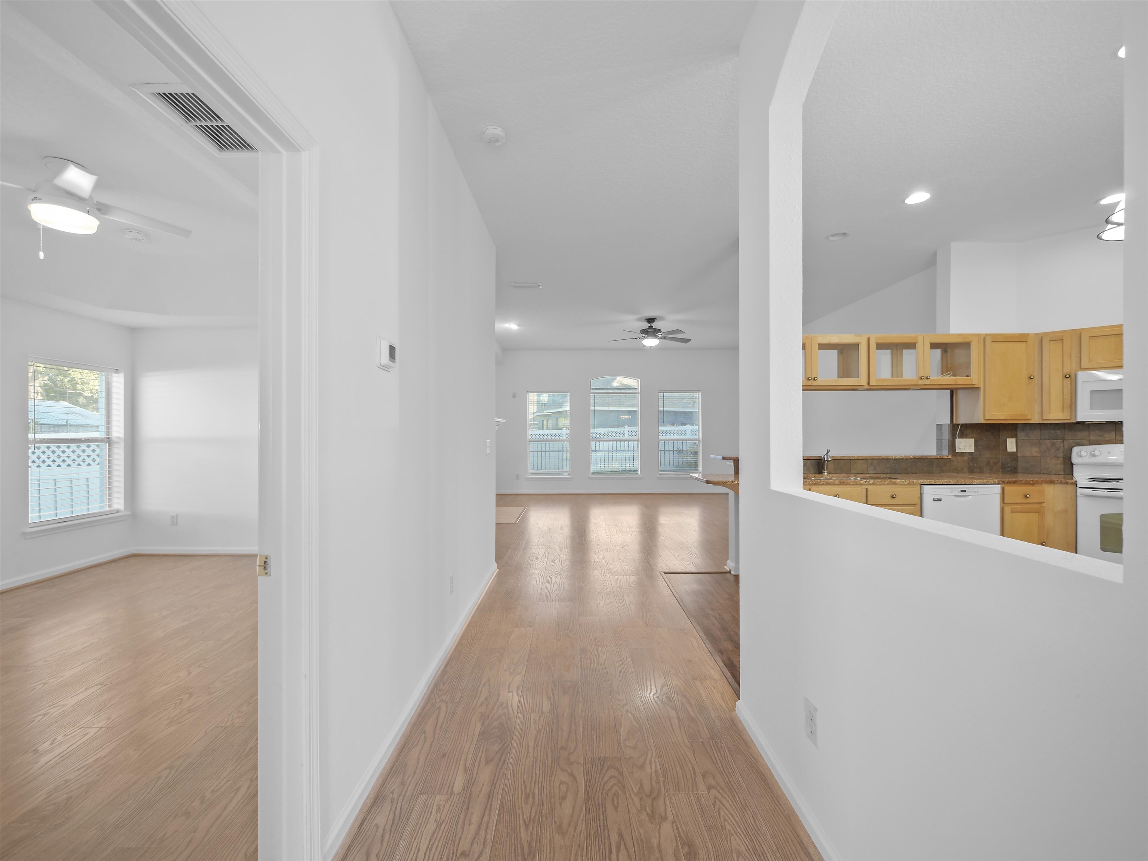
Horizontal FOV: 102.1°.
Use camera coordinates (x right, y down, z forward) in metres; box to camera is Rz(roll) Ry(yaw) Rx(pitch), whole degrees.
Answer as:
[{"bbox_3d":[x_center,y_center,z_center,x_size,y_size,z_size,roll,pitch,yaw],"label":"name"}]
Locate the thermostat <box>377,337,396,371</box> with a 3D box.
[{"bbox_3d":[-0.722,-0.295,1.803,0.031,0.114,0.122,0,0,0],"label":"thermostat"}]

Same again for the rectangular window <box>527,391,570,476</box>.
[{"bbox_3d":[-0.536,0.066,9.830,0.900,1.790,0.100,0,0,0],"label":"rectangular window"}]

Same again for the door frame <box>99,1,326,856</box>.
[{"bbox_3d":[-0.797,0.223,0.863,0.150,2.110,0.960,0,0,0],"label":"door frame"}]

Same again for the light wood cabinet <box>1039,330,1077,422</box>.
[{"bbox_3d":[4.059,-0.453,3.920,0.230,0.762,0.320,-1,-1,45],"label":"light wood cabinet"}]

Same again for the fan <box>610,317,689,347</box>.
[{"bbox_3d":[1.170,-1.490,7.070,1.300,0.450,1.280,0,0,0],"label":"fan"}]

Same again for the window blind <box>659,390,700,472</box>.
[{"bbox_3d":[2.229,0.040,9.780,0.880,1.730,0.060,0,0,0],"label":"window blind"}]

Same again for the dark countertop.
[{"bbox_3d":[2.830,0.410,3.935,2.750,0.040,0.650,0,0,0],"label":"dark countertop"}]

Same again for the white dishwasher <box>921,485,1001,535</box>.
[{"bbox_3d":[3.037,0.865,3.930,0.605,0.870,0.610,0,0,0],"label":"white dishwasher"}]

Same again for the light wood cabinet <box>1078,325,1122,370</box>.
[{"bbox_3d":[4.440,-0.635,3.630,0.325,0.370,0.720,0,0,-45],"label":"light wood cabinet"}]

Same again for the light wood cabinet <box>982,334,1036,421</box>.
[{"bbox_3d":[3.694,-0.441,4.090,0.455,0.761,0.325,0,0,0],"label":"light wood cabinet"}]

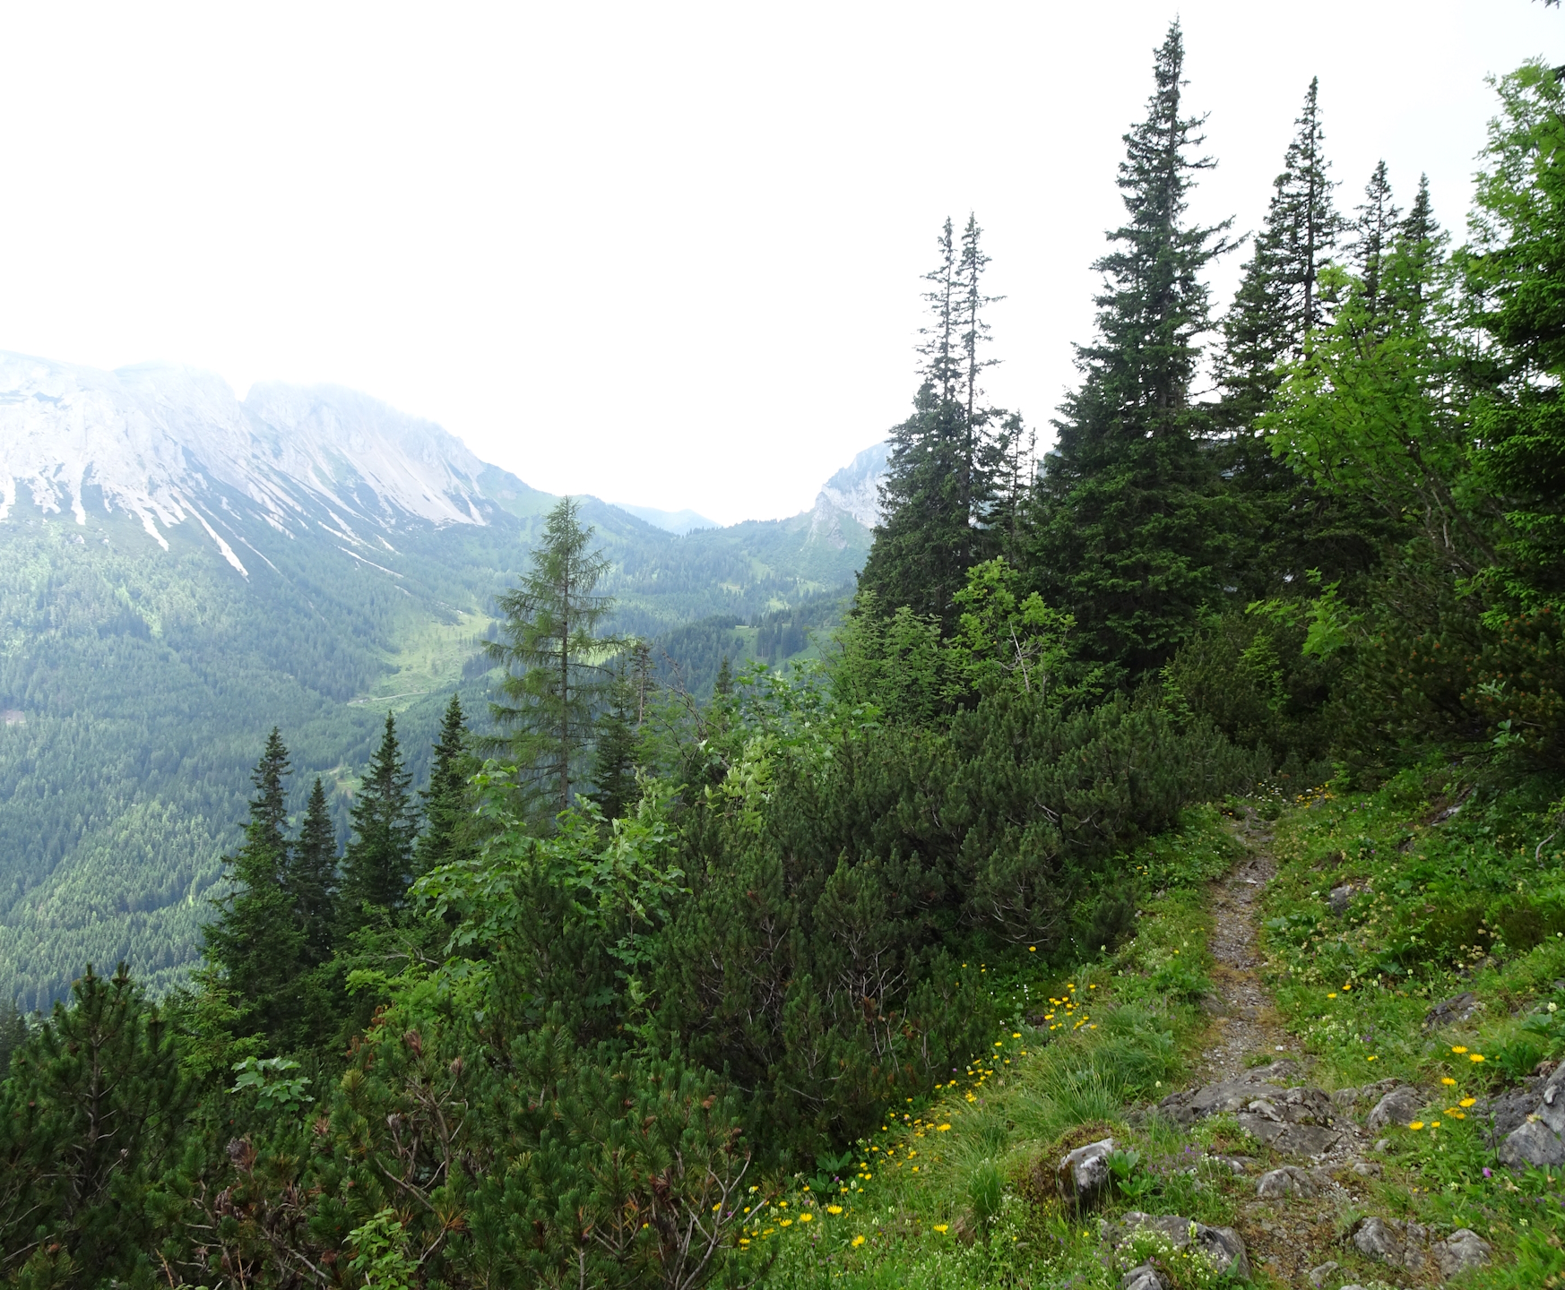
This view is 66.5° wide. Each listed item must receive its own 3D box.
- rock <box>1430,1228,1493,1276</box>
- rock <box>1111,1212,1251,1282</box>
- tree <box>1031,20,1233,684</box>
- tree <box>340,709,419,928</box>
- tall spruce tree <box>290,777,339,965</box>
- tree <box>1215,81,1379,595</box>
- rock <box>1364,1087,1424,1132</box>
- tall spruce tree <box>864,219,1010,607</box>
[{"bbox_3d":[1.623,1.449,2.850,0.135,0.095,0.120,2,3,31],"label":"rock"},{"bbox_3d":[0.908,1.356,2.714,0.310,0.110,0.200,2,4,19],"label":"rock"},{"bbox_3d":[6.133,-4.793,20.500,3.800,12.000,3.800,2,4,16],"label":"tree"},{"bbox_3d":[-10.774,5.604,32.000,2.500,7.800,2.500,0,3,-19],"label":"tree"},{"bbox_3d":[-12.530,6.689,32.000,1.600,6.400,1.600,-1,4,-22],"label":"tall spruce tree"},{"bbox_3d":[10.016,-5.585,23.000,3.600,10.800,3.600,2,4,23],"label":"tree"},{"bbox_3d":[1.765,1.323,3.439,0.150,0.110,0.120,3,4,28],"label":"rock"},{"bbox_3d":[3.707,-4.874,28.000,3.800,10.600,3.800,1,3,7],"label":"tall spruce tree"}]

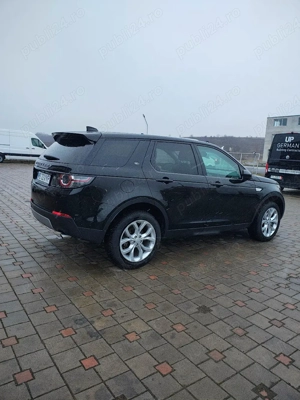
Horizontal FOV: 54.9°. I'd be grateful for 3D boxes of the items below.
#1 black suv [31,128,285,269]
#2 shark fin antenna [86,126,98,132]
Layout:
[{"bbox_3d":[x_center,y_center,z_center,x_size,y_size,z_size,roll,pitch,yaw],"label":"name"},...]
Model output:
[{"bbox_3d":[0.473,-0.190,4.934,4.600,1.700,1.990,-3,11,-35],"label":"black suv"},{"bbox_3d":[-0.763,-0.951,3.908,0.170,0.072,0.065,-3,11,-35],"label":"shark fin antenna"}]

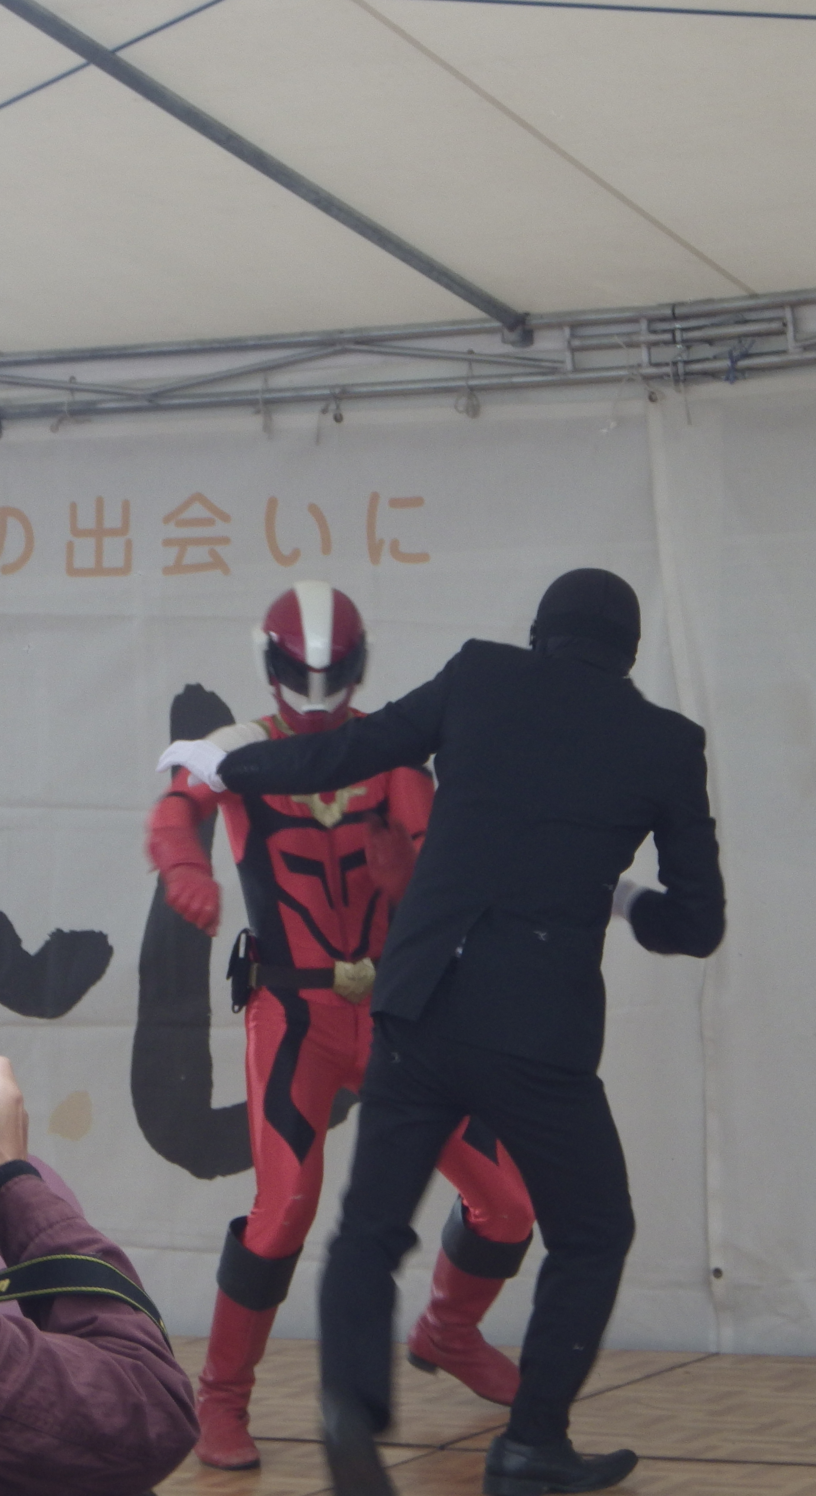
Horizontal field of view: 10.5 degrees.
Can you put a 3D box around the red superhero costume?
[{"bbox_3d":[-0.115,0.505,8.500,0.780,1.650,0.700,-2,0,-12],"label":"red superhero costume"}]

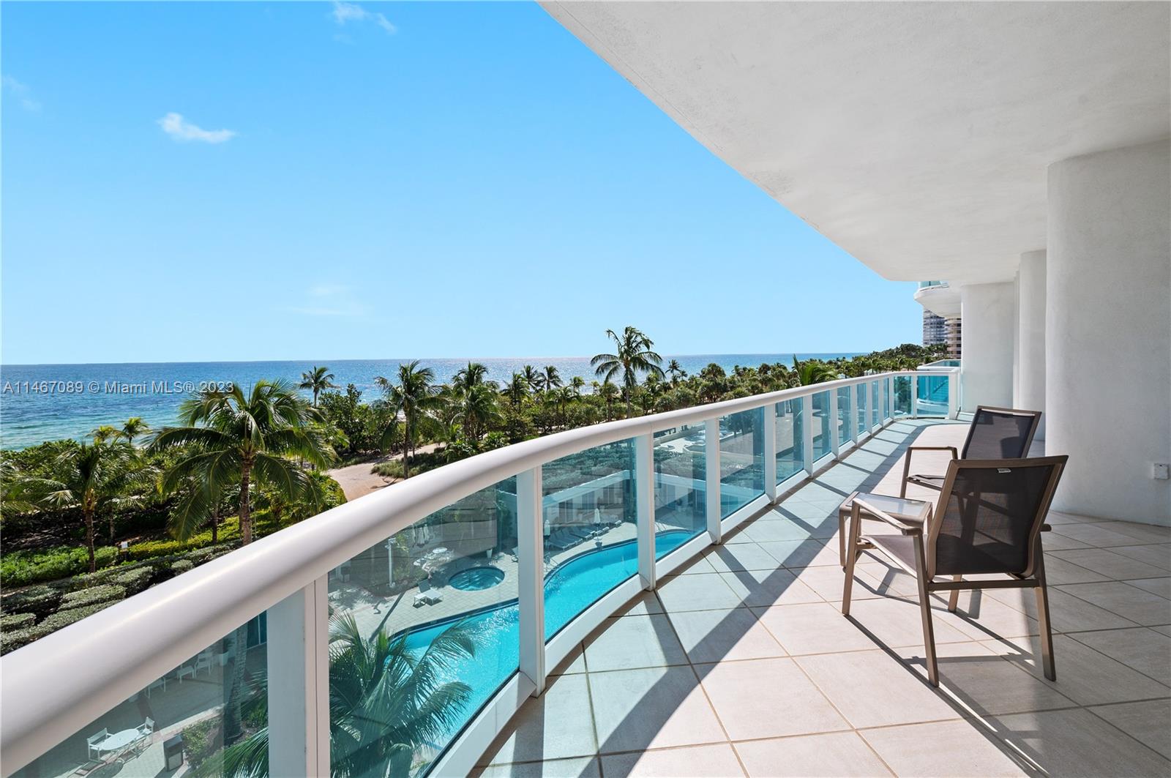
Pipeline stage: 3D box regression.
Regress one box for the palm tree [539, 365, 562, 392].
[{"bbox_3d":[-8.139,-0.105,106.373,5.600,10.479,5.600,-1,4,0],"label":"palm tree"}]

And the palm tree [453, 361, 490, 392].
[{"bbox_3d":[-16.951,2.023,68.423,6.200,11.875,6.200,-1,4,0],"label":"palm tree"}]

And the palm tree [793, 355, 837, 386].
[{"bbox_3d":[16.807,3.692,34.444,4.400,12.478,4.400,-1,4,0],"label":"palm tree"}]

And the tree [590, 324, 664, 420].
[{"bbox_3d":[3.110,2.670,33.251,5.400,14.404,5.400,0,4,5],"label":"tree"}]

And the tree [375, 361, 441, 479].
[{"bbox_3d":[-18.602,3.272,48.437,6.800,12.274,6.800,-1,4,0],"label":"tree"}]

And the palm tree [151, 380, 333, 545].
[{"bbox_3d":[-11.318,5.495,14.984,4.900,11.388,4.900,-4,5,-38],"label":"palm tree"}]

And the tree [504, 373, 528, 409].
[{"bbox_3d":[-10.123,1.230,66.215,3.700,7.119,3.700,-1,4,-9],"label":"tree"}]

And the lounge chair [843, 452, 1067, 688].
[{"bbox_3d":[1.734,0.756,2.190,0.620,0.993,0.625,-1,4,-3],"label":"lounge chair"}]

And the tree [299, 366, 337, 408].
[{"bbox_3d":[-35.353,1.336,60.185,4.400,8.830,4.400,-3,4,-30],"label":"tree"}]

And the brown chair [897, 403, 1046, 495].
[{"bbox_3d":[2.766,0.642,3.288,0.606,0.977,0.629,-1,4,-5],"label":"brown chair"}]

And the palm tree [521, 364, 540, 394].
[{"bbox_3d":[-12.376,-0.060,104.384,5.400,10.787,5.400,-1,4,0],"label":"palm tree"}]

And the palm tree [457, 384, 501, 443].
[{"bbox_3d":[-10.752,2.796,46.274,4.600,6.438,4.600,-2,4,-13],"label":"palm tree"}]

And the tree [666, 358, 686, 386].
[{"bbox_3d":[26.499,-2.986,132.412,5.200,11.584,5.200,-1,4,0],"label":"tree"}]

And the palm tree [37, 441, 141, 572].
[{"bbox_3d":[-22.243,5.162,20.363,3.400,5.662,3.400,3,5,42],"label":"palm tree"}]

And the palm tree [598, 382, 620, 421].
[{"bbox_3d":[4.260,2.680,82.286,4.000,8.020,4.000,-1,4,0],"label":"palm tree"}]

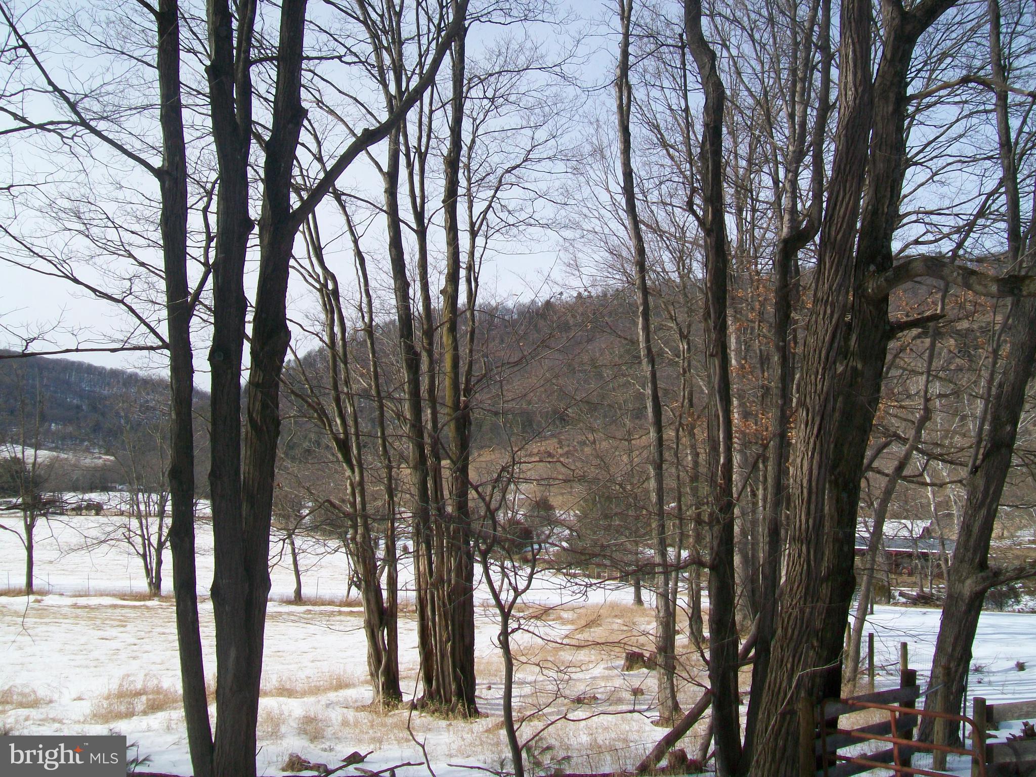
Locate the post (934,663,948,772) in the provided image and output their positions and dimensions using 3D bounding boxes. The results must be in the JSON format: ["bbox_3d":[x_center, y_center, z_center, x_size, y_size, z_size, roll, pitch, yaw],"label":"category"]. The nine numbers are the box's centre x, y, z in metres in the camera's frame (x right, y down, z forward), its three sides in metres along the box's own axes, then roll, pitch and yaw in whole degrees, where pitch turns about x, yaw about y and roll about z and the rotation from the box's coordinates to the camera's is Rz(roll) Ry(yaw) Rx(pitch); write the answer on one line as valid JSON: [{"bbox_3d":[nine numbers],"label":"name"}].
[{"bbox_3d":[5.288,4.116,12.700,0.157,1.313,0.157,2,0,0],"label":"post"}]

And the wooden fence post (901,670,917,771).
[{"bbox_3d":[4.285,3.742,11.200,0.163,1.292,0.163,2,0,0],"label":"wooden fence post"}]

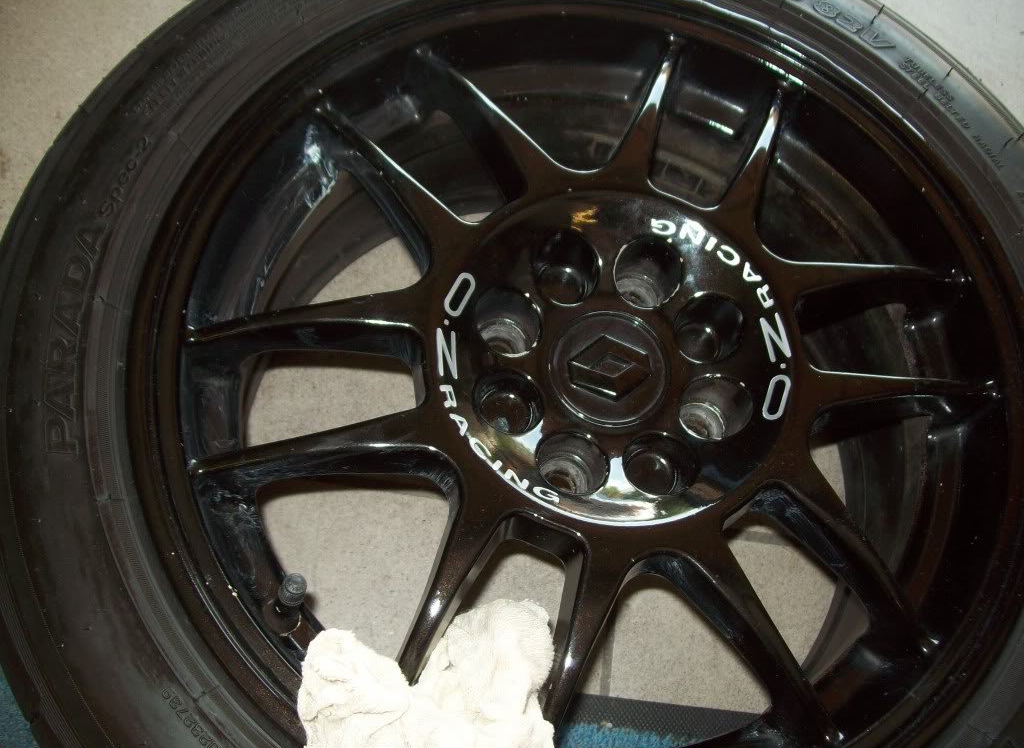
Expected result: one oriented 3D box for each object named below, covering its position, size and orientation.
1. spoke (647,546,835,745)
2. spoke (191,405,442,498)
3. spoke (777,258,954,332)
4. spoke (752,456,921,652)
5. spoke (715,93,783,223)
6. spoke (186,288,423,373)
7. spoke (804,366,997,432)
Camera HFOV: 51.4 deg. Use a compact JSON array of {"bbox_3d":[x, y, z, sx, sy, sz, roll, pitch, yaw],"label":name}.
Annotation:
[{"bbox_3d":[0.102,0.113,0.452,0.022,0.032,0.096,-35,86,-18],"label":"spoke"},{"bbox_3d":[-0.082,0.035,0.454,0.096,0.032,0.022,-8,71,-2],"label":"spoke"},{"bbox_3d":[0.168,-0.039,0.516,0.096,0.032,0.022,-2,70,-17],"label":"spoke"},{"bbox_3d":[0.148,0.083,0.466,0.025,0.033,0.100,-35,82,-18],"label":"spoke"},{"bbox_3d":[0.117,-0.104,0.532,0.022,0.032,0.096,23,61,1],"label":"spoke"},{"bbox_3d":[-0.092,-0.019,0.471,0.100,0.033,0.025,-6,71,-6],"label":"spoke"},{"bbox_3d":[0.175,0.012,0.498,0.096,0.032,0.022,-2,70,-17],"label":"spoke"}]

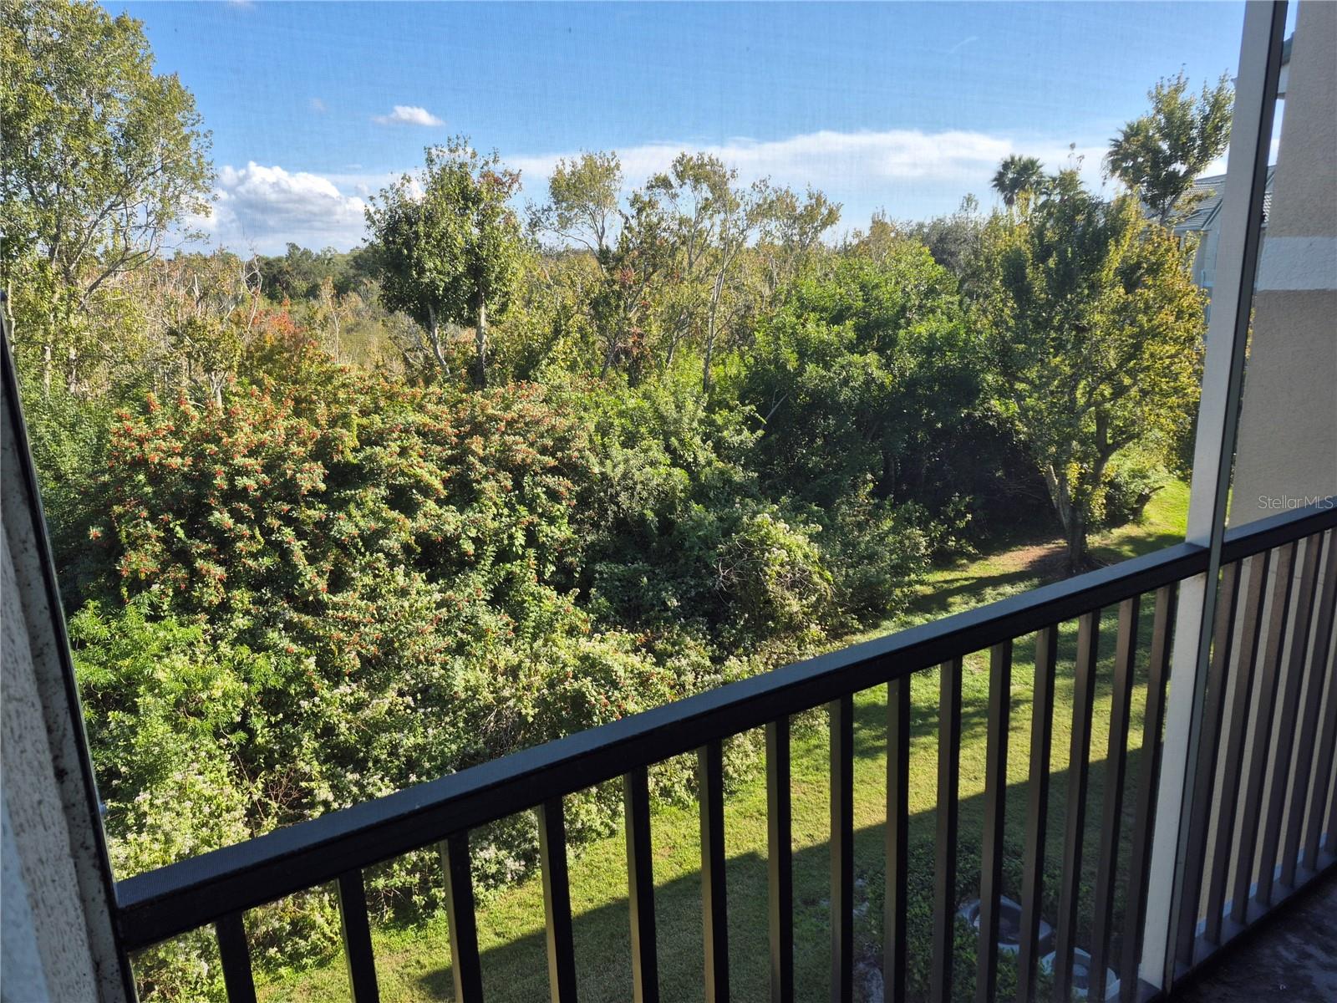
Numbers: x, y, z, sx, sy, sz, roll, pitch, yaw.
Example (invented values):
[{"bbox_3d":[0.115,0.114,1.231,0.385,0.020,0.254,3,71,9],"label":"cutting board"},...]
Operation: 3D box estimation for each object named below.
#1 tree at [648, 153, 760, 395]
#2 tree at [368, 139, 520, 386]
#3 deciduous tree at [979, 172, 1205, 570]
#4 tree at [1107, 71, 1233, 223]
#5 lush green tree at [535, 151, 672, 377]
[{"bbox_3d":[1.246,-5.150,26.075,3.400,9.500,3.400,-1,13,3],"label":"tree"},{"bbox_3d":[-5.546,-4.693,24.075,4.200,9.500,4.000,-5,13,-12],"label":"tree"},{"bbox_3d":[10.383,-3.103,22.519,5.600,9.880,5.400,4,14,24],"label":"deciduous tree"},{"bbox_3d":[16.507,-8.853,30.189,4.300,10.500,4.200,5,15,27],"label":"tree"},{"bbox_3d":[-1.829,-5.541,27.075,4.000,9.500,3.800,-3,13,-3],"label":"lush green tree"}]

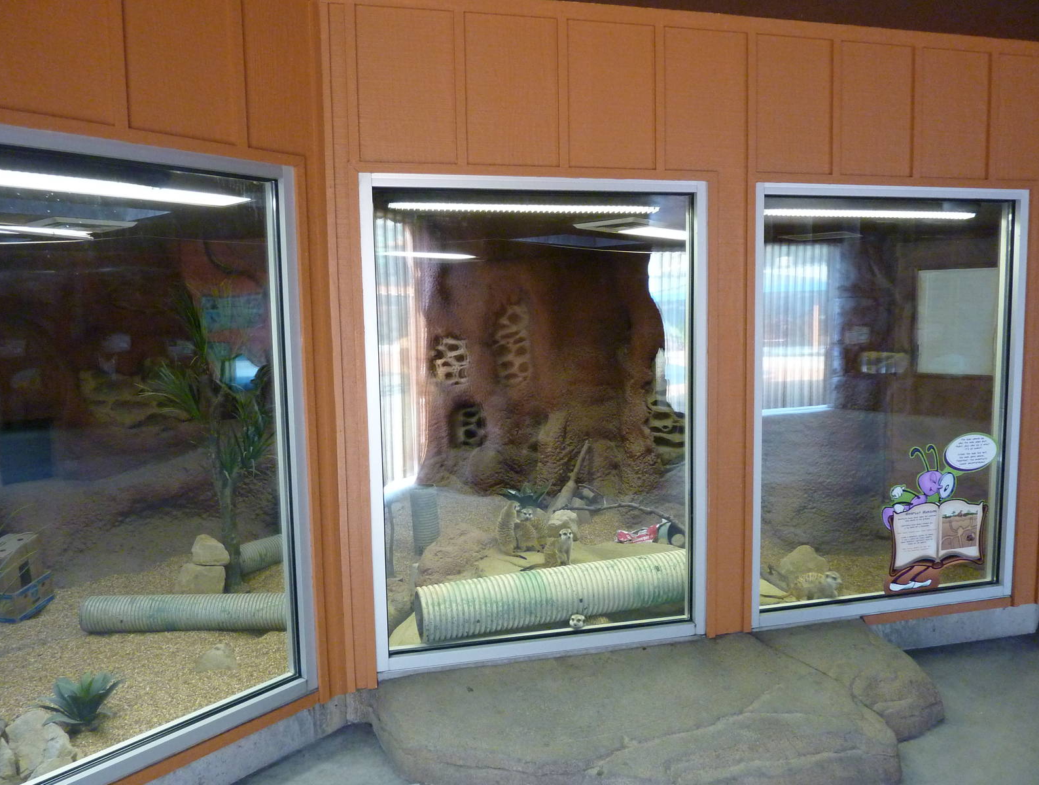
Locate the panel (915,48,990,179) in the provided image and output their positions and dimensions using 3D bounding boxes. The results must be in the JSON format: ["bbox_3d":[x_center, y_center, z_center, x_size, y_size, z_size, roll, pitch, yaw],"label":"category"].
[{"bbox_3d":[1.948,-1.242,3.382,0.364,0.558,0.030,-3,5,-14],"label":"panel"}]

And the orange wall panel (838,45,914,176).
[{"bbox_3d":[1.554,-1.224,3.287,0.364,0.558,0.030,-3,5,-14],"label":"orange wall panel"}]

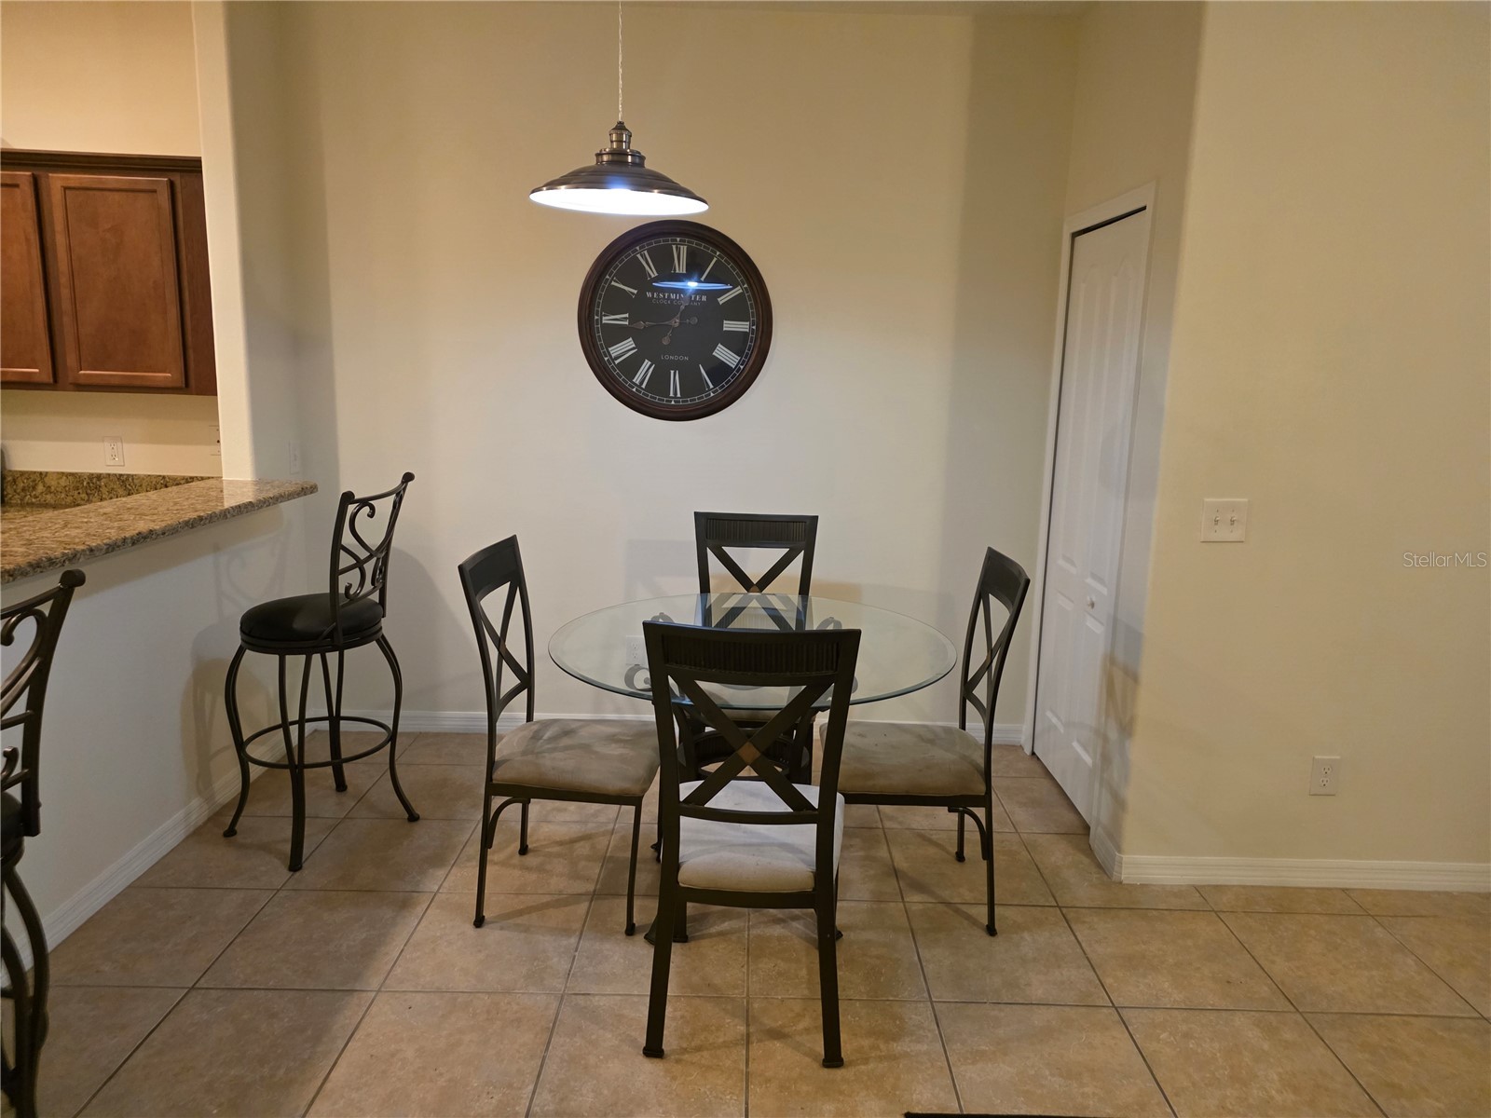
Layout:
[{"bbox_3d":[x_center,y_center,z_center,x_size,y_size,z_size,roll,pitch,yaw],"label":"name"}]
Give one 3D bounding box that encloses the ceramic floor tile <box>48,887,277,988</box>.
[{"bbox_3d":[-1.593,1.016,2.687,0.455,0.010,0.455,1,12,0],"label":"ceramic floor tile"}]

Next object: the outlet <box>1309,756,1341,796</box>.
[{"bbox_3d":[1.735,0.649,2.971,0.078,0.122,0.009,1,12,0],"label":"outlet"}]

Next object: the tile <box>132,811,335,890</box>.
[{"bbox_3d":[-1.600,0.930,3.159,0.455,0.010,0.455,1,12,0],"label":"tile"}]

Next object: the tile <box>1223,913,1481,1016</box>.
[{"bbox_3d":[1.615,1.091,2.693,0.455,0.010,0.455,1,12,0],"label":"tile"}]

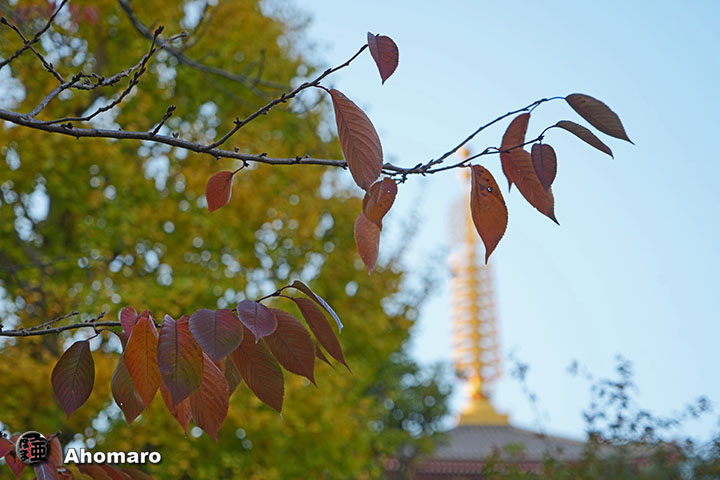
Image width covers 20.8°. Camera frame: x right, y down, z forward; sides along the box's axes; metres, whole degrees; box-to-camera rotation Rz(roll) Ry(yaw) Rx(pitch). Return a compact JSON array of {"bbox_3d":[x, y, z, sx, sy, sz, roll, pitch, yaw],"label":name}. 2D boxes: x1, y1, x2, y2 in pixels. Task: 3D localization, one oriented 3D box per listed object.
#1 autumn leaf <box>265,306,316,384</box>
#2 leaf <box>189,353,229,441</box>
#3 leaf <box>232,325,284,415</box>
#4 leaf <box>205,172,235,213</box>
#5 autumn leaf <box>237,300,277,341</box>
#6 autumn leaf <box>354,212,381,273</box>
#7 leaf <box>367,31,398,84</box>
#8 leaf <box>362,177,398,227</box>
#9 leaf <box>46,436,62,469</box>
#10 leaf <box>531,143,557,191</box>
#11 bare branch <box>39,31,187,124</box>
[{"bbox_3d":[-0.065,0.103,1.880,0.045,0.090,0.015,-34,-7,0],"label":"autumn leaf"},{"bbox_3d":[-0.144,0.148,1.860,0.042,0.090,0.015,-10,-12,0],"label":"leaf"},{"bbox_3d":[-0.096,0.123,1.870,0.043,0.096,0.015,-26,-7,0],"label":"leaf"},{"bbox_3d":[-0.150,-0.052,2.100,0.029,0.050,0.015,30,-5,-4],"label":"leaf"},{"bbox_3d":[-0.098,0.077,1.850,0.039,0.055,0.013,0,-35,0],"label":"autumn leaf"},{"bbox_3d":[0.010,-0.002,2.120,0.029,0.075,0.018,-2,-8,0],"label":"autumn leaf"},{"bbox_3d":[0.024,-0.196,2.120,0.034,0.059,0.018,-9,-30,1],"label":"leaf"},{"bbox_3d":[0.020,-0.034,1.900,0.034,0.053,0.017,14,-14,0],"label":"leaf"},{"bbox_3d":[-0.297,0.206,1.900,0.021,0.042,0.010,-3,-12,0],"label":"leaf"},{"bbox_3d":[0.197,-0.078,2.100,0.028,0.056,0.016,-11,-28,6],"label":"leaf"},{"bbox_3d":[-0.246,-0.160,1.930,0.150,0.097,0.070,-2,-17,0],"label":"bare branch"}]

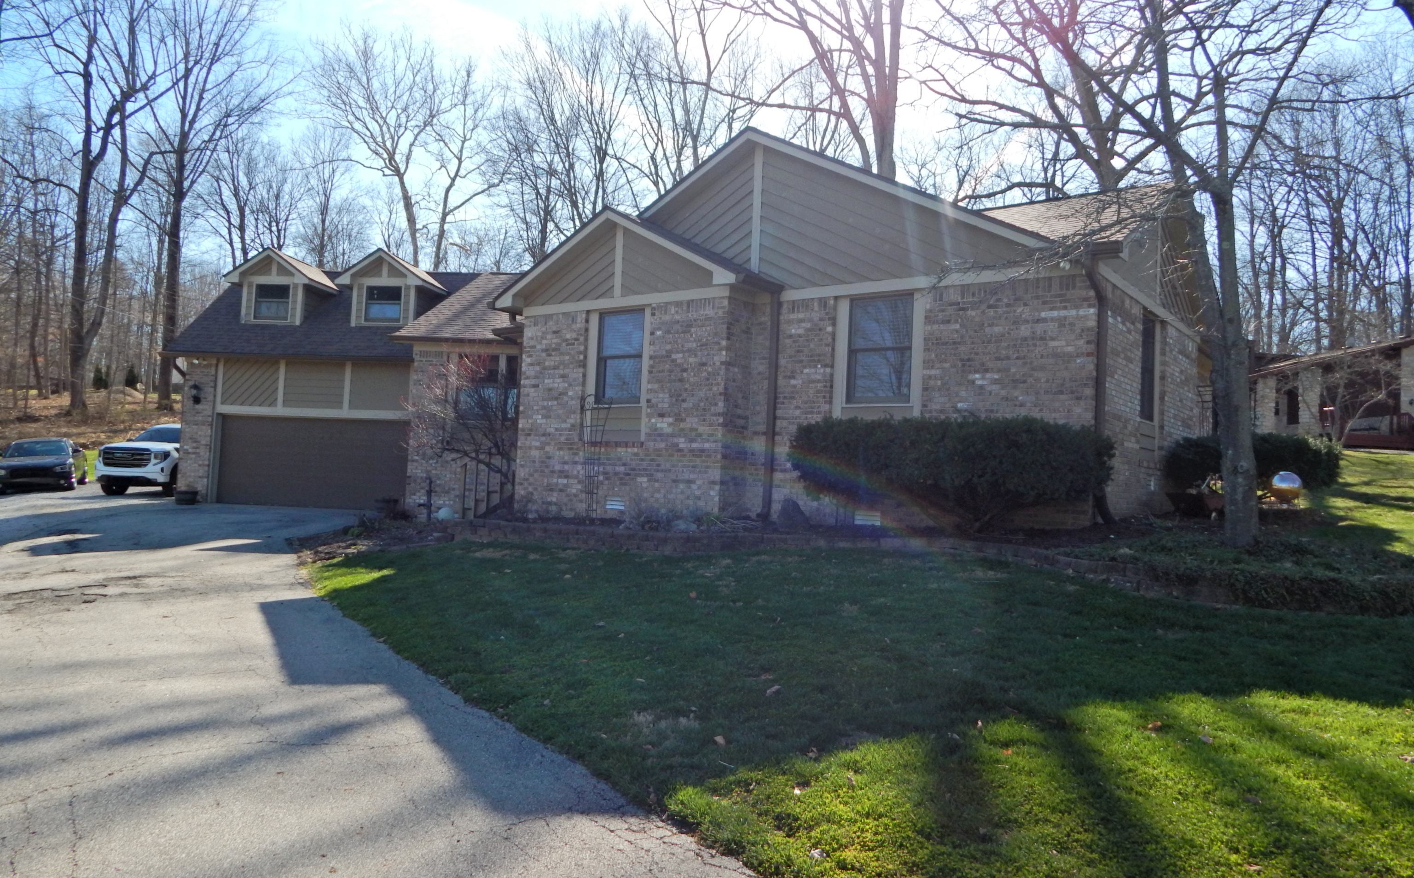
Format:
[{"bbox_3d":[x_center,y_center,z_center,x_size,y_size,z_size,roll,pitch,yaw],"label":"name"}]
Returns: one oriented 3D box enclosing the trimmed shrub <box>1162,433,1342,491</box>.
[{"bbox_3d":[7.459,0.423,12.288,2.000,1.000,1.900,1,-2,38],"label":"trimmed shrub"}]

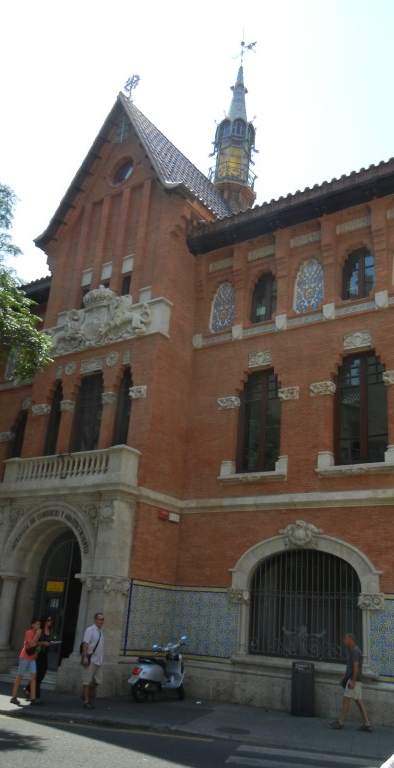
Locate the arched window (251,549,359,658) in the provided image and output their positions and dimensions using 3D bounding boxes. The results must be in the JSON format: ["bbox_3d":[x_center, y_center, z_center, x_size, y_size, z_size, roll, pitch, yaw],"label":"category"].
[{"bbox_3d":[2.323,4.805,14.528,2.580,2.200,0.300,-10,-24,34],"label":"arched window"}]

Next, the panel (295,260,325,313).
[{"bbox_3d":[2.838,-2.496,17.017,0.790,1.420,0.100,-10,-24,34],"label":"panel"}]

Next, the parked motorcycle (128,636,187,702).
[{"bbox_3d":[-0.857,6.591,15.263,0.720,1.240,1.800,-13,-27,40],"label":"parked motorcycle"}]

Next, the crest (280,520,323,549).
[{"bbox_3d":[2.307,3.330,14.719,0.980,0.610,0.300,-10,-24,34],"label":"crest"}]

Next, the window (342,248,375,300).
[{"bbox_3d":[4.428,-2.979,18.102,0.930,1.650,0.250,-10,-25,34],"label":"window"}]

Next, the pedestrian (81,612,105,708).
[{"bbox_3d":[-2.062,5.510,13.365,0.360,1.700,0.500,-10,-24,34],"label":"pedestrian"}]

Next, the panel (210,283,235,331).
[{"bbox_3d":[0.742,-2.136,18.425,0.750,1.400,0.100,-10,-24,34],"label":"panel"}]

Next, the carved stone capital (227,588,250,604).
[{"bbox_3d":[0.922,4.851,15.221,0.550,0.340,0.270,-10,-24,34],"label":"carved stone capital"}]

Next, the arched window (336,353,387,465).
[{"bbox_3d":[4.098,0.599,16.716,1.500,2.950,0.300,-10,-25,34],"label":"arched window"}]

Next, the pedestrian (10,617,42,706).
[{"bbox_3d":[-3.325,5.444,13.175,0.500,1.570,0.450,-10,-25,34],"label":"pedestrian"}]

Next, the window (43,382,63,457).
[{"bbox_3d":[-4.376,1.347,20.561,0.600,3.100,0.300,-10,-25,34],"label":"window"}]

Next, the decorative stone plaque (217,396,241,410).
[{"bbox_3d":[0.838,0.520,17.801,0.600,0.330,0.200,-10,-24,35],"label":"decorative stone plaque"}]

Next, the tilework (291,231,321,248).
[{"bbox_3d":[3.197,-4.213,19.419,1.020,0.330,0.100,-10,-25,34],"label":"tilework"}]

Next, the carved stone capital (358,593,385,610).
[{"bbox_3d":[3.865,4.818,14.712,0.600,0.335,0.250,-10,-25,34],"label":"carved stone capital"}]

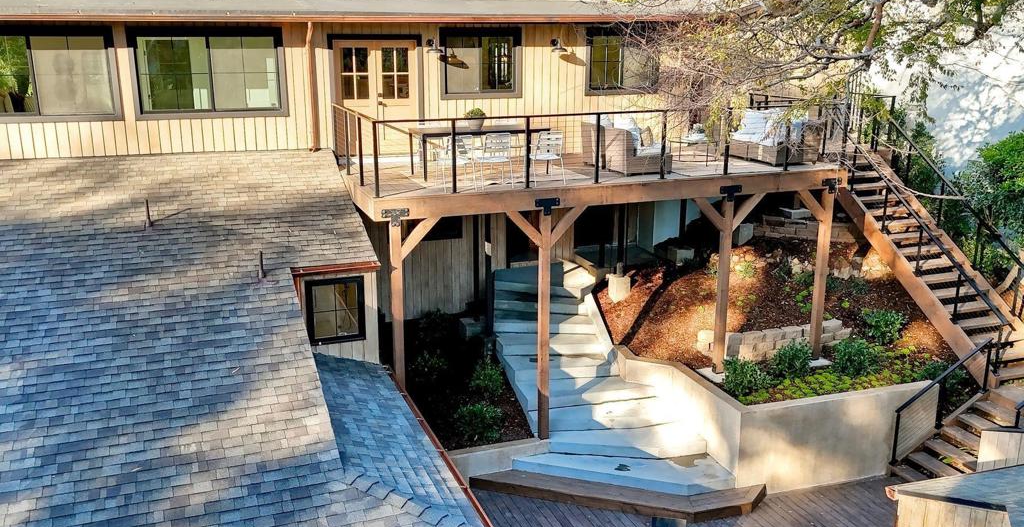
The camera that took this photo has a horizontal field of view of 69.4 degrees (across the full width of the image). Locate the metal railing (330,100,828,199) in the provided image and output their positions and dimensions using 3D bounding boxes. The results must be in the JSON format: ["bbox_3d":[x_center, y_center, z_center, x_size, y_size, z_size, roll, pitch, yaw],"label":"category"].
[{"bbox_3d":[1.368,-2.280,13.099,7.900,1.080,3.500,-5,16,-16],"label":"metal railing"}]

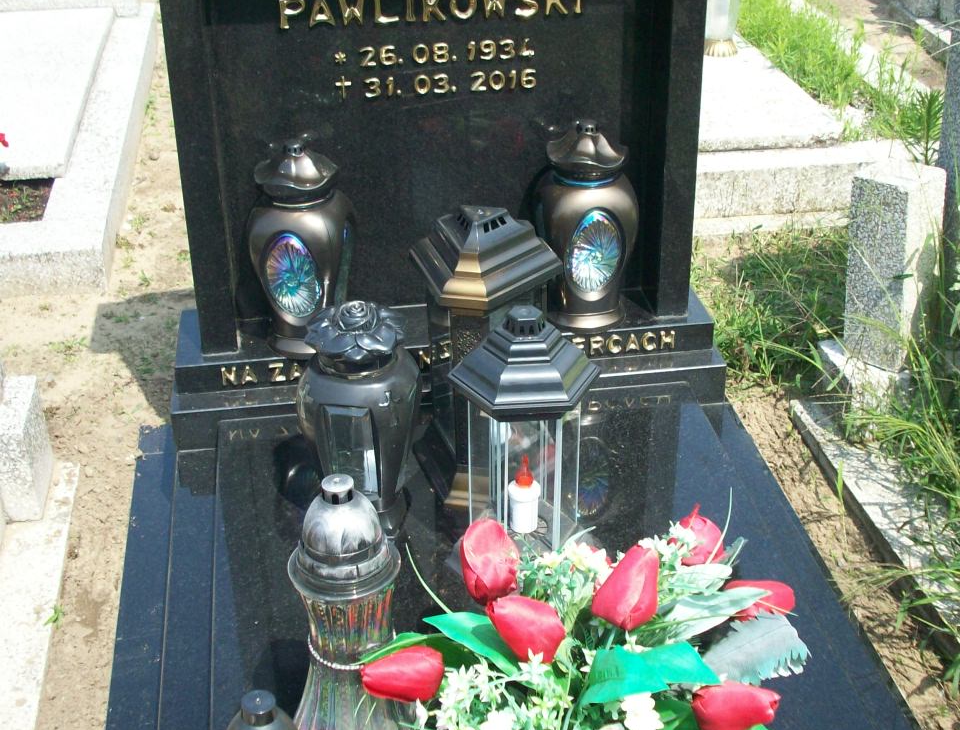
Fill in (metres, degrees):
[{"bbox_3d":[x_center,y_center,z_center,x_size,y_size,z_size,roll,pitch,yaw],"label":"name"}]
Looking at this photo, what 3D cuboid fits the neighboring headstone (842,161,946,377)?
[{"bbox_3d":[0.687,-0.161,2.253,0.122,0.315,0.098,-28,35,-37],"label":"neighboring headstone"}]

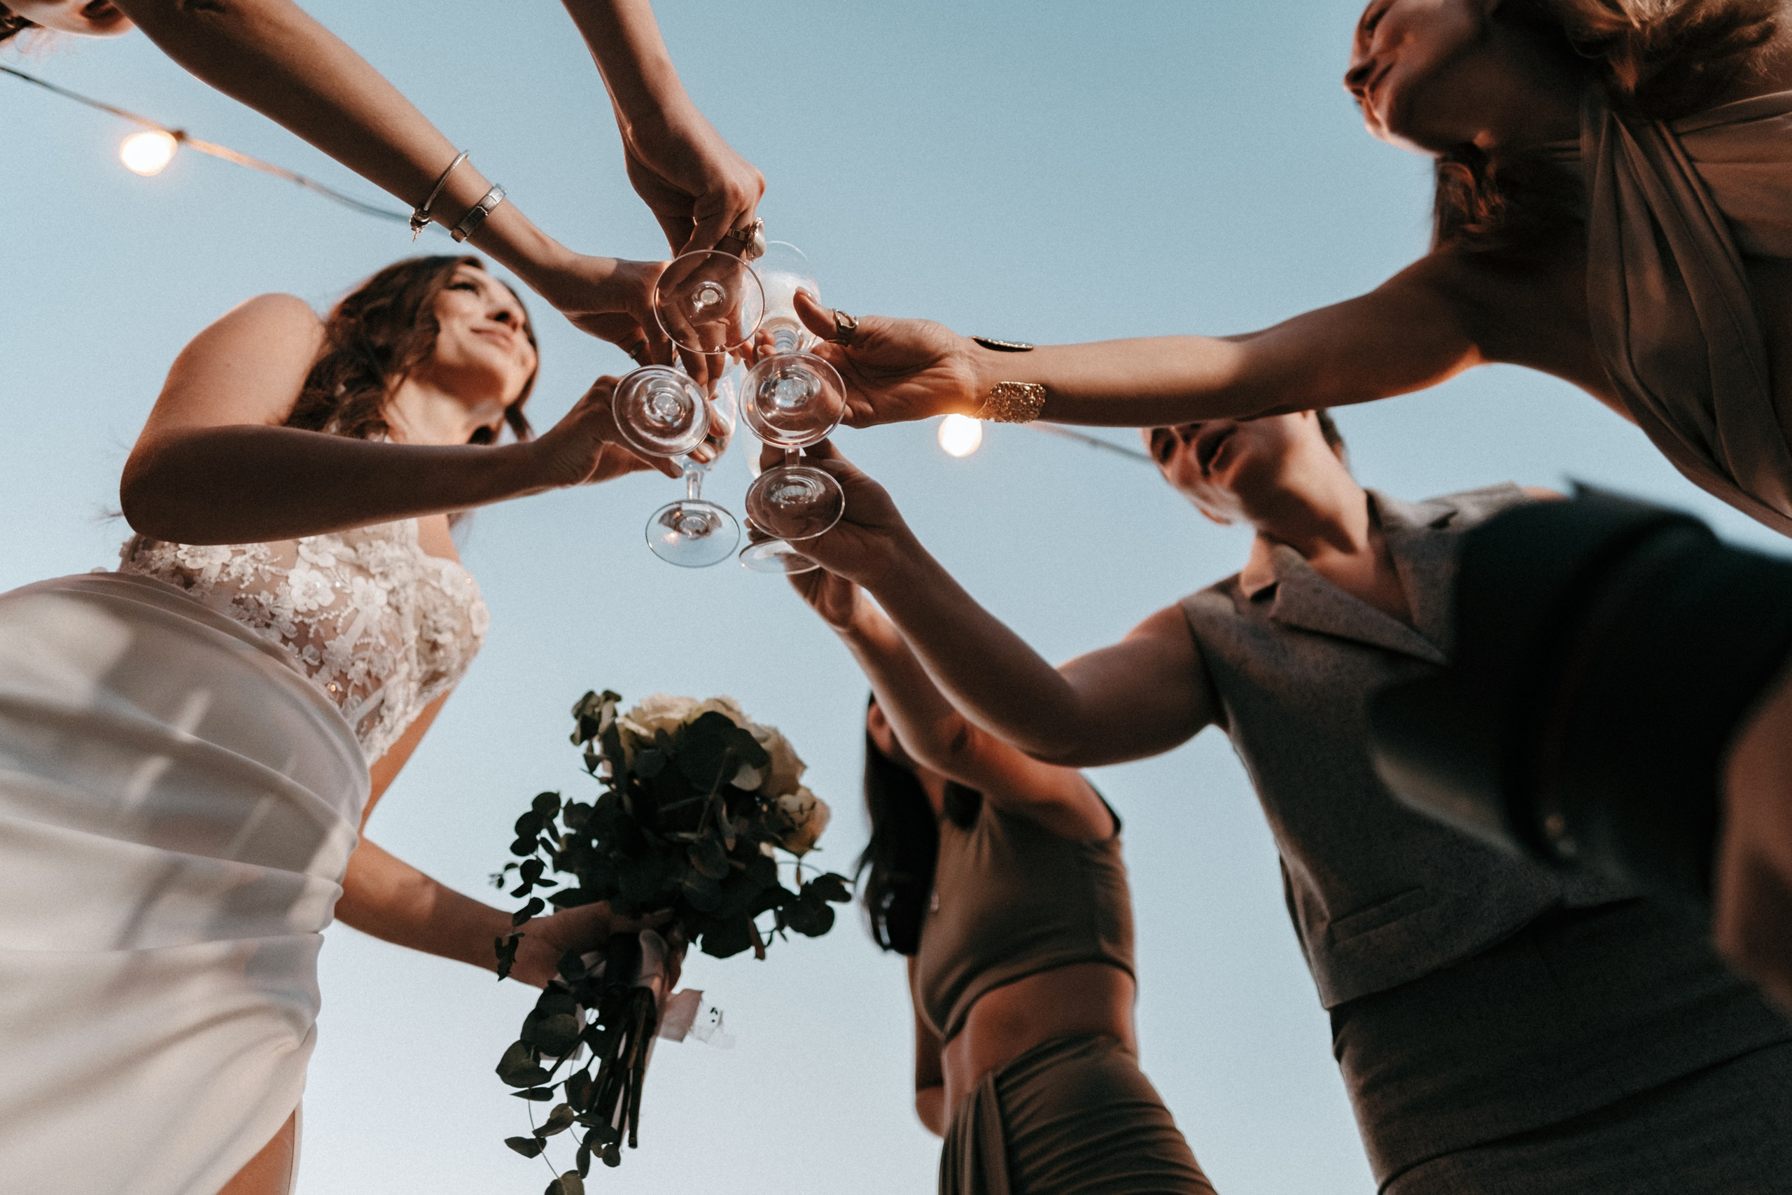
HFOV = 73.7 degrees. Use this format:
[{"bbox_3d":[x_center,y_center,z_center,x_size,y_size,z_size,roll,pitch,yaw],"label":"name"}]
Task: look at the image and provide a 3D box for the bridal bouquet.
[{"bbox_3d":[-0.203,0.293,1.070,0.300,0.430,0.290,22,-54,-9],"label":"bridal bouquet"}]

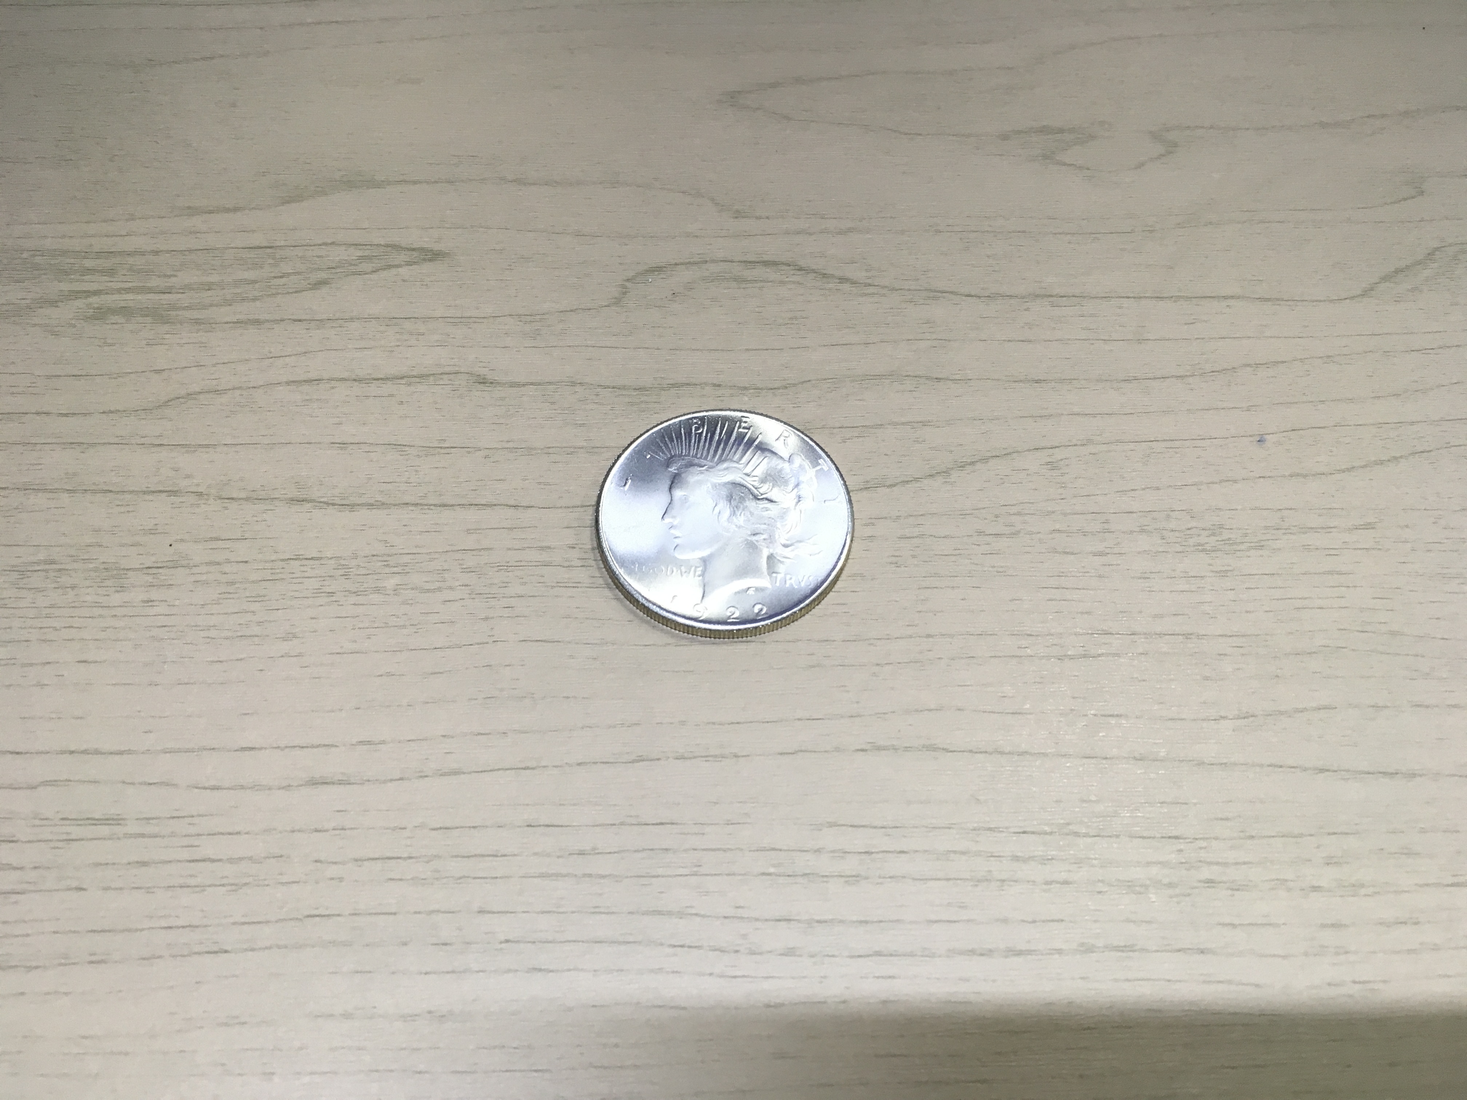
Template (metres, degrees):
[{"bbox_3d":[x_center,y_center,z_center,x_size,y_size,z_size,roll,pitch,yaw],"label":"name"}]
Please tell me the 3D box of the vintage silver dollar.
[{"bbox_3d":[-0.001,-0.005,0.182,0.038,0.003,0.038,0,61,-1],"label":"vintage silver dollar"}]

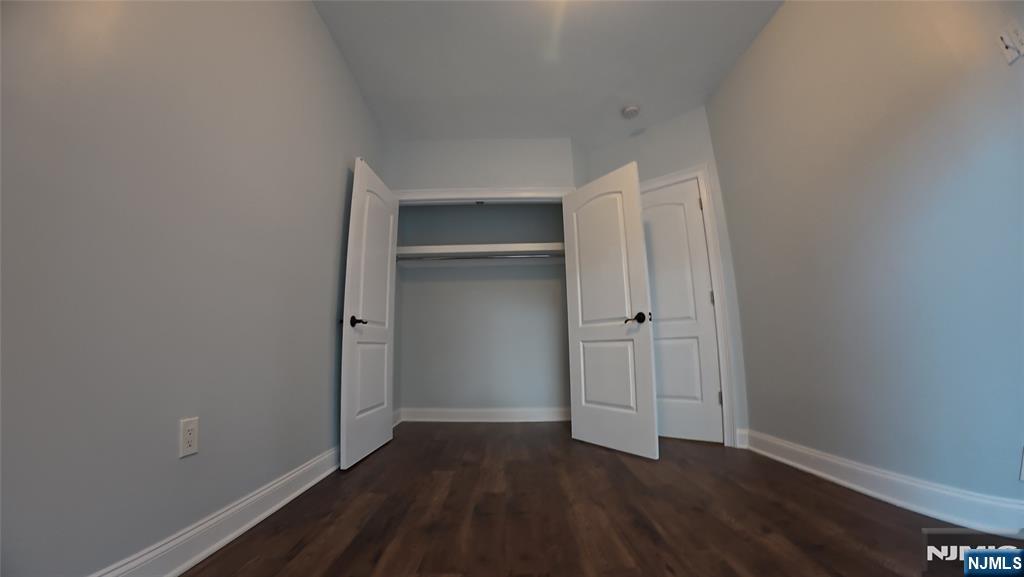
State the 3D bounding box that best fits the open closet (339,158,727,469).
[{"bbox_3d":[-0.028,0.148,2.687,2.040,2.110,1.170,-1,-8,2],"label":"open closet"}]

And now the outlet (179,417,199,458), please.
[{"bbox_3d":[-1.122,0.519,1.135,0.010,0.117,0.071,-1,-8,2],"label":"outlet"}]

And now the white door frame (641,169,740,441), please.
[{"bbox_3d":[1.217,0.133,2.707,0.930,2.110,0.120,-7,-10,35],"label":"white door frame"}]

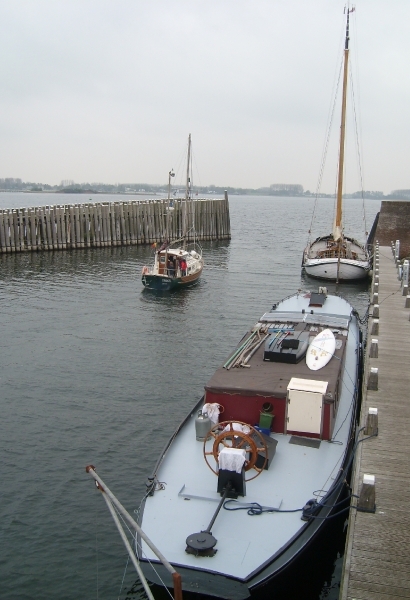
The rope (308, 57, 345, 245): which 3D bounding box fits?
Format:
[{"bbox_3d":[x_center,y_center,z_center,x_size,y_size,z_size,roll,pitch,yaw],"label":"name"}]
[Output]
[{"bbox_3d":[9.881,-12.114,49.948,2.410,15.120,0.600,3,11,12],"label":"rope"}]

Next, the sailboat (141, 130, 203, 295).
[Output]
[{"bbox_3d":[-1.552,-5.760,39.052,2.600,9.700,7.300,6,11,25],"label":"sailboat"}]

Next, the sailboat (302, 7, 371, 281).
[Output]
[{"bbox_3d":[10.951,-12.534,47.899,5.100,20.400,14.200,3,11,12],"label":"sailboat"}]

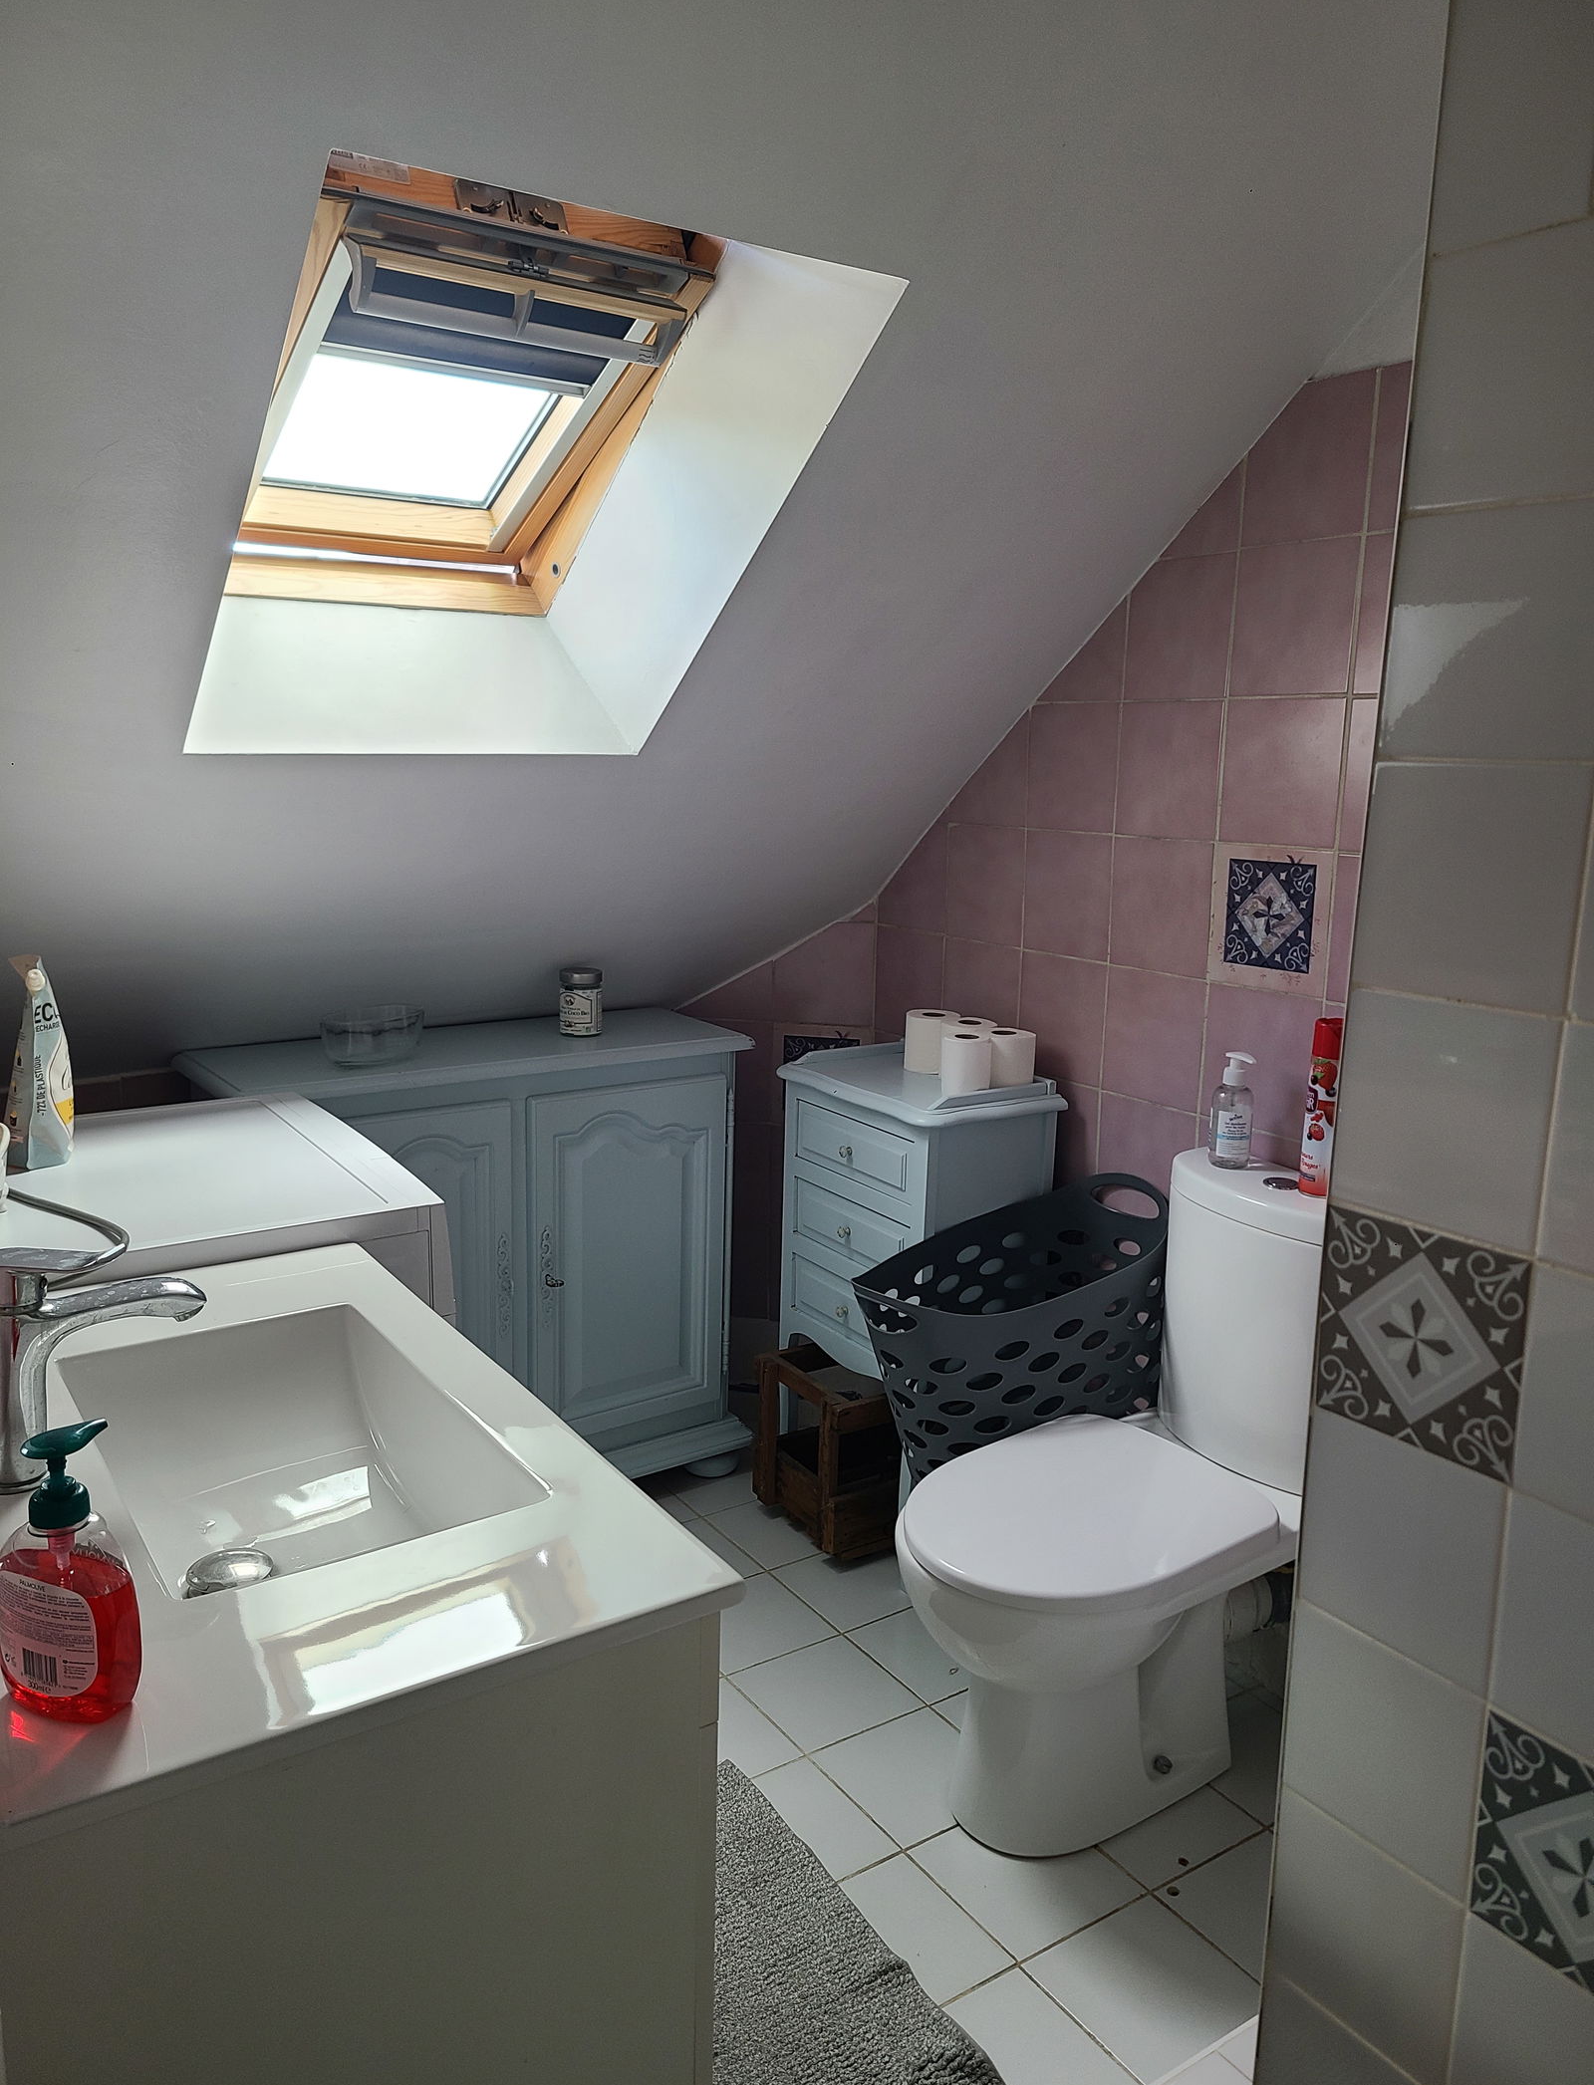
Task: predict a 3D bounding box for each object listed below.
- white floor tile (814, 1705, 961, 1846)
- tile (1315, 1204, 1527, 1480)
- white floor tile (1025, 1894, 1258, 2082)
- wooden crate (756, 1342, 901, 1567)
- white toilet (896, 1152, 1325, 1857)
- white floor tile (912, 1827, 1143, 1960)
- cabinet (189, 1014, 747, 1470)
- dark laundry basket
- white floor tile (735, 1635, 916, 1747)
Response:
[{"bbox_3d":[0.156,0.955,2.075,0.207,0.010,0.207,-6,13,-33],"label":"white floor tile"},{"bbox_3d":[0.419,0.198,1.072,0.010,0.150,0.150,-6,14,-33],"label":"tile"},{"bbox_3d":[0.402,1.069,1.804,0.208,0.010,0.203,-6,14,-33],"label":"white floor tile"},{"bbox_3d":[0.116,0.699,2.842,0.280,0.285,0.262,-6,14,-33],"label":"wooden crate"},{"bbox_3d":[0.417,0.584,2.032,0.680,0.750,0.385,-6,13,-33],"label":"white toilet"},{"bbox_3d":[0.283,1.030,1.977,0.210,0.010,0.210,-6,14,-33],"label":"white floor tile"},{"bbox_3d":[-0.549,0.411,2.795,0.902,0.830,0.345,-6,14,-33],"label":"cabinet"},{"bbox_3d":[0.237,0.487,2.300,0.625,0.510,0.325,-5,13,-30],"label":"dark laundry basket"},{"bbox_3d":[0.041,0.919,2.247,0.207,0.010,0.207,-6,13,-33],"label":"white floor tile"}]

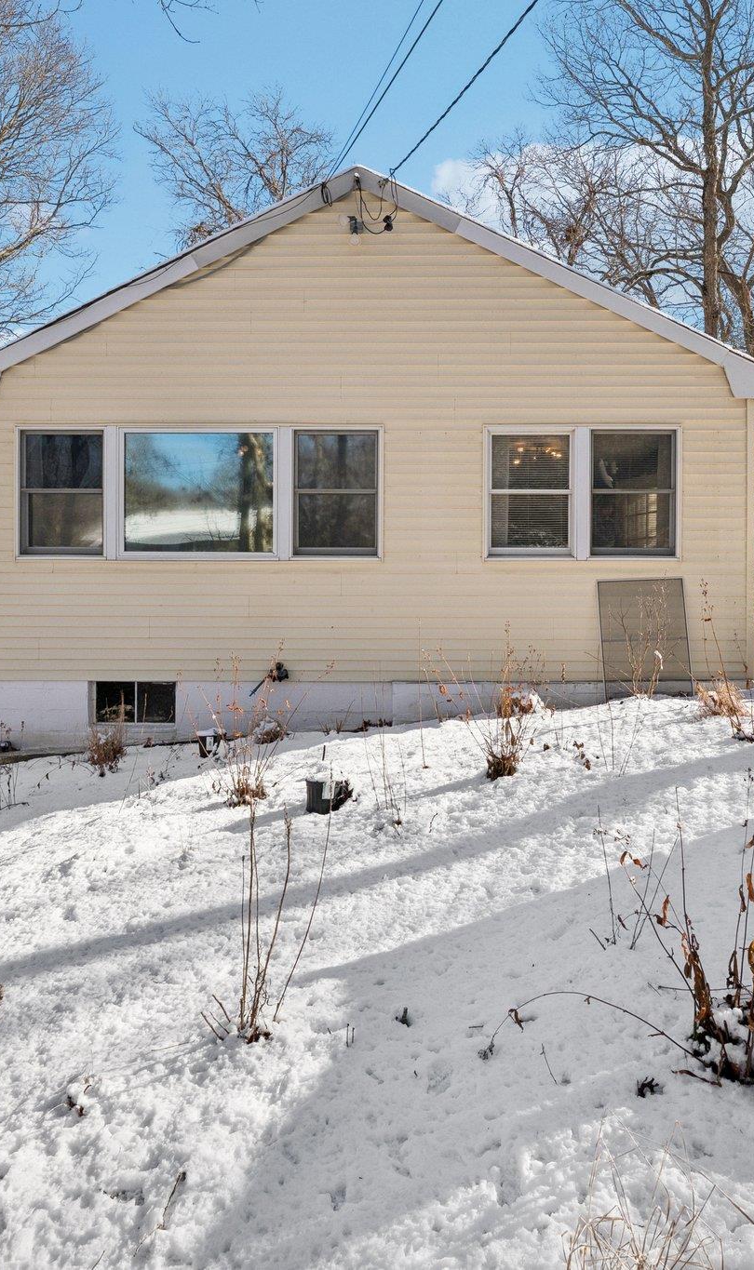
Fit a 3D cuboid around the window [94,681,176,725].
[{"bbox_3d":[-2.285,0.655,7.070,0.790,0.415,0.100,0,0,1],"label":"window"}]

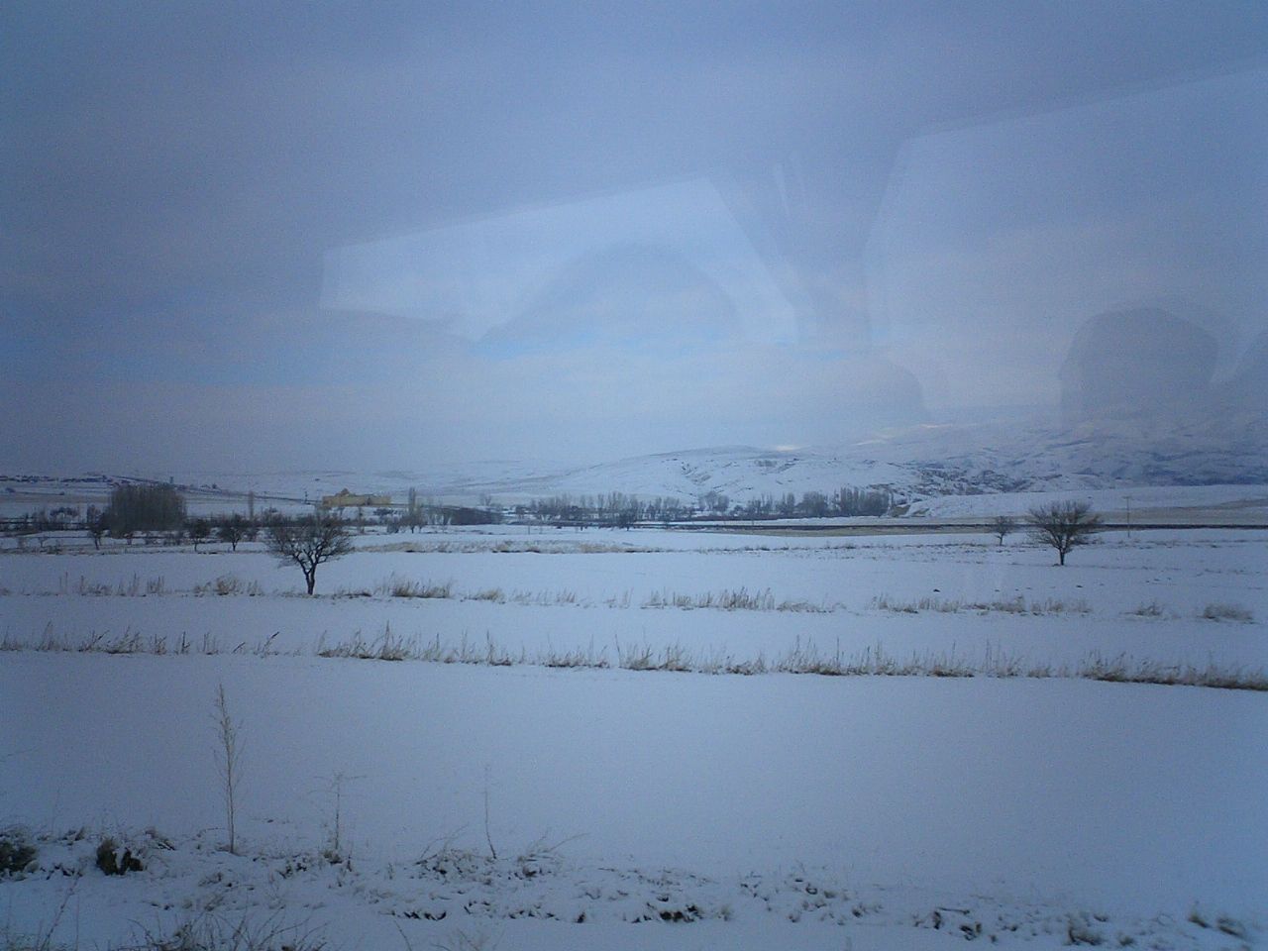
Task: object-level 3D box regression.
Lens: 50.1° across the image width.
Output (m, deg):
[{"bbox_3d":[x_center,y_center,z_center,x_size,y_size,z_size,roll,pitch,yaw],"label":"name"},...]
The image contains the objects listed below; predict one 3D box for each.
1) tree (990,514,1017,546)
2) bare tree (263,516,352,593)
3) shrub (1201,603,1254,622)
[{"bbox_3d":[40.838,5.975,150.000,3.000,3.500,2.900,0,-1,15],"label":"tree"},{"bbox_3d":[-16.995,4.177,71.000,4.400,4.150,4.200,0,-1,-13],"label":"bare tree"},{"bbox_3d":[24.976,5.749,57.000,2.100,0.800,1.400,-1,-1,22],"label":"shrub"}]

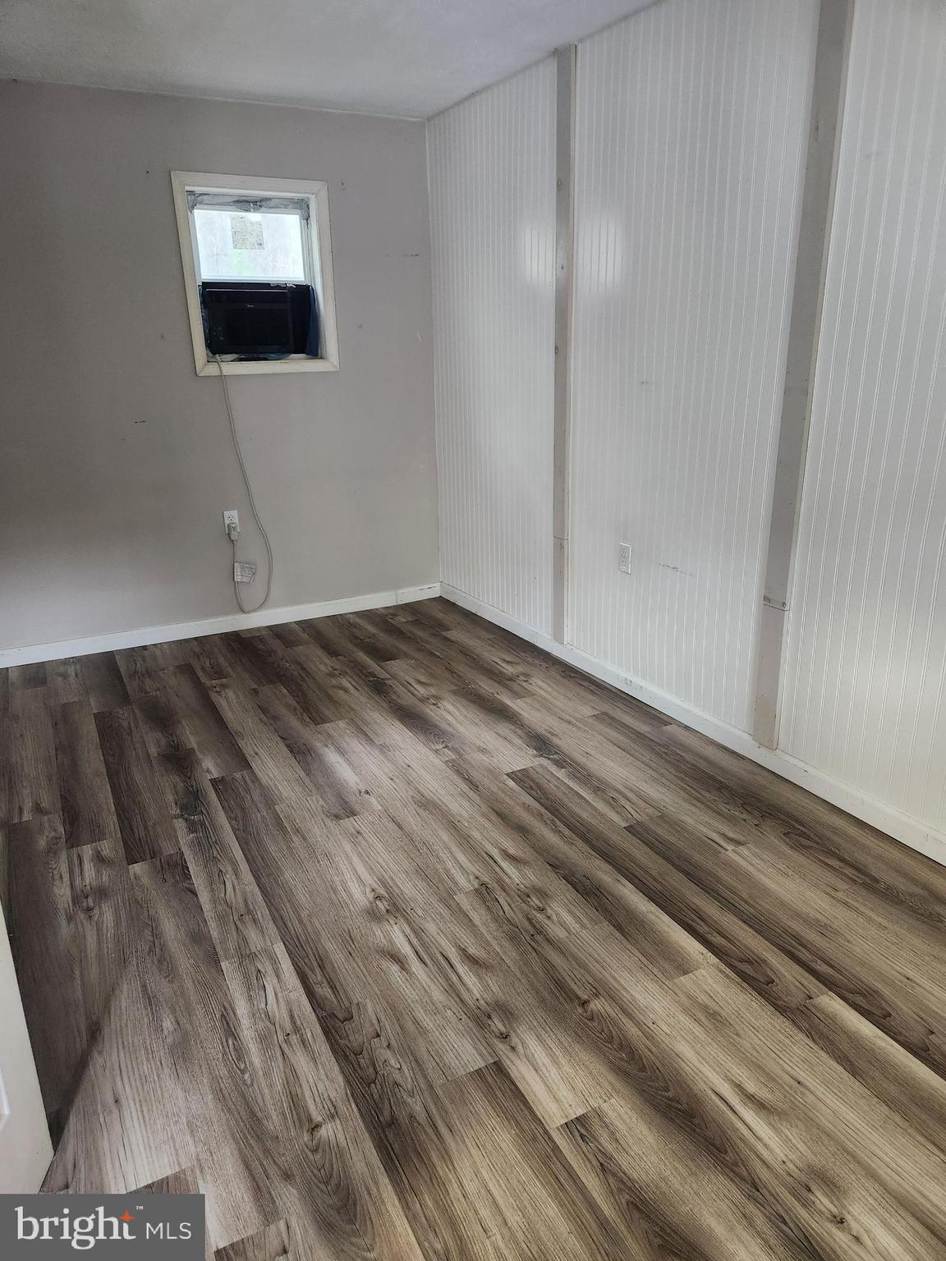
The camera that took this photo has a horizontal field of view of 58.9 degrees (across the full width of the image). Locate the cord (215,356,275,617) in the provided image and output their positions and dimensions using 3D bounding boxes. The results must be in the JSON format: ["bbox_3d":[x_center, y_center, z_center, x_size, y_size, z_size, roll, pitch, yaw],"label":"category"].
[{"bbox_3d":[-1.133,-0.701,4.166,0.205,1.266,0.067,-11,21,-26],"label":"cord"}]

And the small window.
[{"bbox_3d":[-1.018,-1.673,3.995,0.709,0.854,0.115,-11,21,-26],"label":"small window"}]

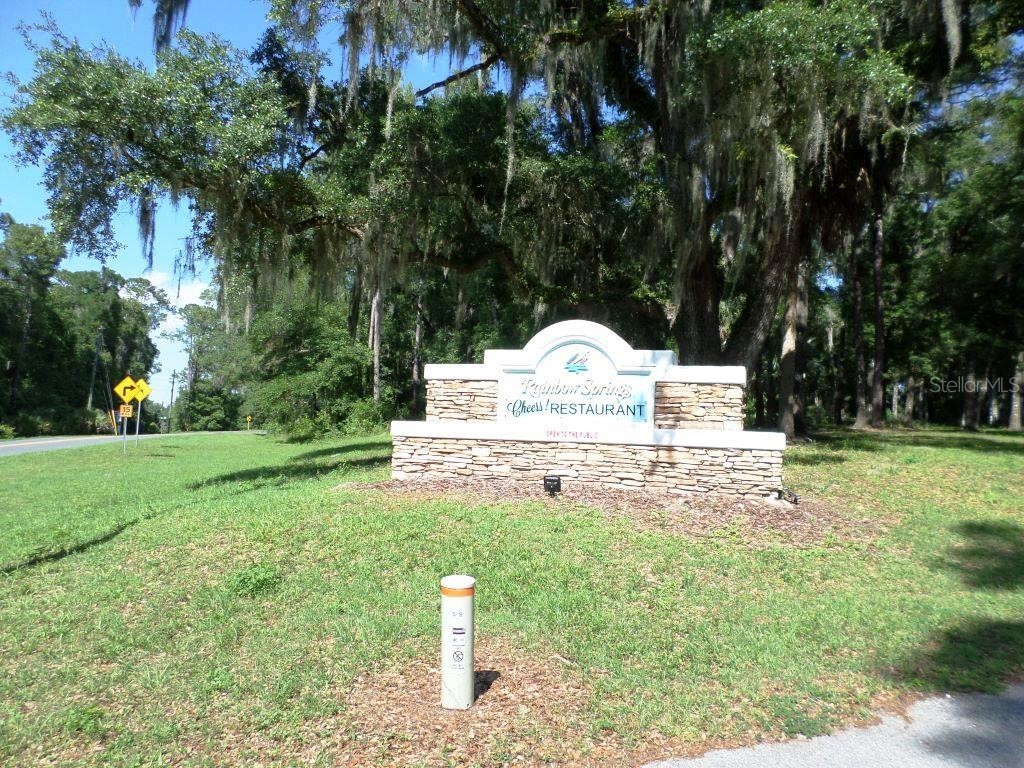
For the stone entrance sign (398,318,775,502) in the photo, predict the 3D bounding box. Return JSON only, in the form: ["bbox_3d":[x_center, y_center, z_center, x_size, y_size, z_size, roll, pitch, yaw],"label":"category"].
[{"bbox_3d":[0.997,0.312,10.893,5.638,2.398,0.800,1,-3,16],"label":"stone entrance sign"}]

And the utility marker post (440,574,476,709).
[{"bbox_3d":[-0.281,1.357,3.865,0.172,0.636,0.172,2,-3,-3],"label":"utility marker post"}]

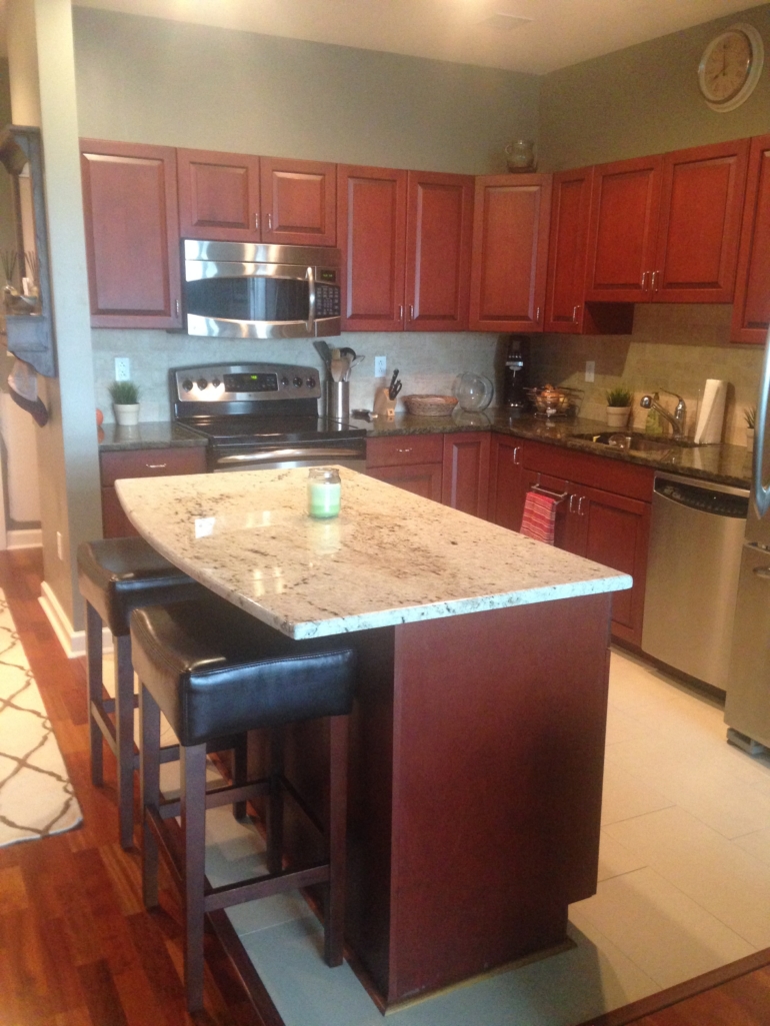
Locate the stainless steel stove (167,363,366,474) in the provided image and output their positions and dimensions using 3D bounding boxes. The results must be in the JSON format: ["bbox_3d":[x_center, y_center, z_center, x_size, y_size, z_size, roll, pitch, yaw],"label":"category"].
[{"bbox_3d":[-0.560,-0.102,4.747,0.765,1.192,0.670,-5,14,-27],"label":"stainless steel stove"}]

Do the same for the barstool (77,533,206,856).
[{"bbox_3d":[-0.654,0.501,2.876,0.367,0.766,0.444,-5,13,-27],"label":"barstool"}]

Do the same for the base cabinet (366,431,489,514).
[{"bbox_3d":[0.074,-0.015,5.147,0.705,0.875,0.625,-5,14,-27],"label":"base cabinet"}]

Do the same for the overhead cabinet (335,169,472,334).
[{"bbox_3d":[0.036,-1.332,5.001,0.758,0.770,0.330,-5,14,-27],"label":"overhead cabinet"}]

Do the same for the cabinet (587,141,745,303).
[{"bbox_3d":[1.307,-1.226,4.258,0.320,0.615,0.925,-5,13,-27],"label":"cabinet"}]

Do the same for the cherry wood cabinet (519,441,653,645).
[{"bbox_3d":[1.141,0.138,4.525,0.625,0.875,0.896,-5,14,-27],"label":"cherry wood cabinet"}]

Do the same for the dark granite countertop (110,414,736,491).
[{"bbox_3d":[0.224,-0.256,4.077,2.560,0.040,2.420,-5,13,-27],"label":"dark granite countertop"}]

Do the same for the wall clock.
[{"bbox_3d":[1.459,-1.883,4.141,0.055,0.360,0.360,-5,13,-27],"label":"wall clock"}]

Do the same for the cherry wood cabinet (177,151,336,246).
[{"bbox_3d":[-0.638,-1.465,4.619,0.763,0.379,0.330,-5,14,-27],"label":"cherry wood cabinet"}]

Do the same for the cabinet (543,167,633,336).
[{"bbox_3d":[1.026,-1.282,4.843,0.318,0.773,0.315,-5,14,-27],"label":"cabinet"}]

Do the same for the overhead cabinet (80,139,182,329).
[{"bbox_3d":[-1.177,-1.214,4.341,0.457,0.768,0.320,-5,13,-27],"label":"overhead cabinet"}]

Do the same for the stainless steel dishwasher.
[{"bbox_3d":[1.461,0.271,3.857,0.615,0.828,0.600,-5,14,-27],"label":"stainless steel dishwasher"}]

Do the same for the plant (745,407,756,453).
[{"bbox_3d":[1.570,-0.361,4.061,0.150,0.225,0.150,-5,13,-27],"label":"plant"}]

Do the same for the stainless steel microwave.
[{"bbox_3d":[-0.621,-1.051,4.610,0.757,0.420,0.420,-5,13,-27],"label":"stainless steel microwave"}]

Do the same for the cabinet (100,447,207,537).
[{"bbox_3d":[-1.137,0.095,4.539,0.465,0.875,0.625,-5,14,-27],"label":"cabinet"}]

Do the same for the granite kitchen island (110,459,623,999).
[{"bbox_3d":[-0.223,0.467,2.825,0.920,0.902,1.620,-5,14,-27],"label":"granite kitchen island"}]

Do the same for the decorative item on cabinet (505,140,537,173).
[{"bbox_3d":[0.682,-1.784,4.927,0.165,0.185,0.150,1,12,0],"label":"decorative item on cabinet"}]

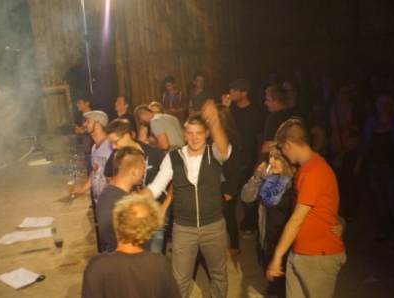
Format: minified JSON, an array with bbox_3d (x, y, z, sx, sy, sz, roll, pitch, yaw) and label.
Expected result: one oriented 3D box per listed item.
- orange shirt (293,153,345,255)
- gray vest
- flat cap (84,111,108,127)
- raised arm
[{"bbox_3d":[0.780,0.338,3.300,0.290,0.630,0.440,3,17,22],"label":"orange shirt"},{"bbox_3d":[-0.004,0.260,3.720,0.390,0.580,0.260,-2,16,2],"label":"gray vest"},{"bbox_3d":[-0.933,-0.280,4.800,0.250,0.130,0.190,8,14,-11],"label":"flat cap"},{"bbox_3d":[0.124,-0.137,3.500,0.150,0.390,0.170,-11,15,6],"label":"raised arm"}]

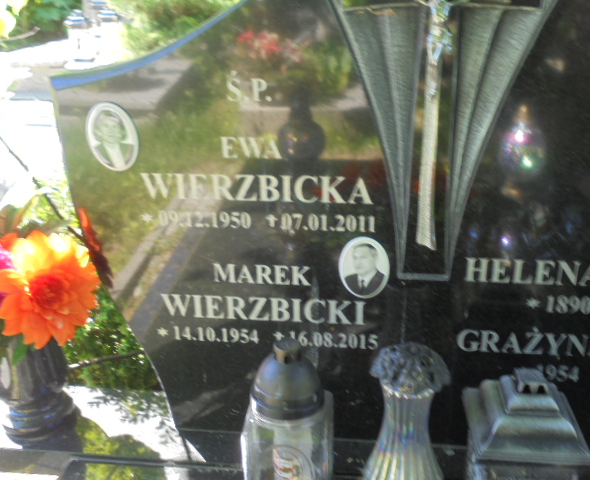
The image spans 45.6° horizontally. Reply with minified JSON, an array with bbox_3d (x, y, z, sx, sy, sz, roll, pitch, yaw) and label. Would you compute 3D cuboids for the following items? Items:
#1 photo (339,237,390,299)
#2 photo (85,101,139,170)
[{"bbox_3d":[0.117,0.050,1.180,0.088,0.118,0.011,2,25,8],"label":"photo"},{"bbox_3d":[-0.297,-0.167,1.141,0.088,0.118,0.011,2,25,8],"label":"photo"}]

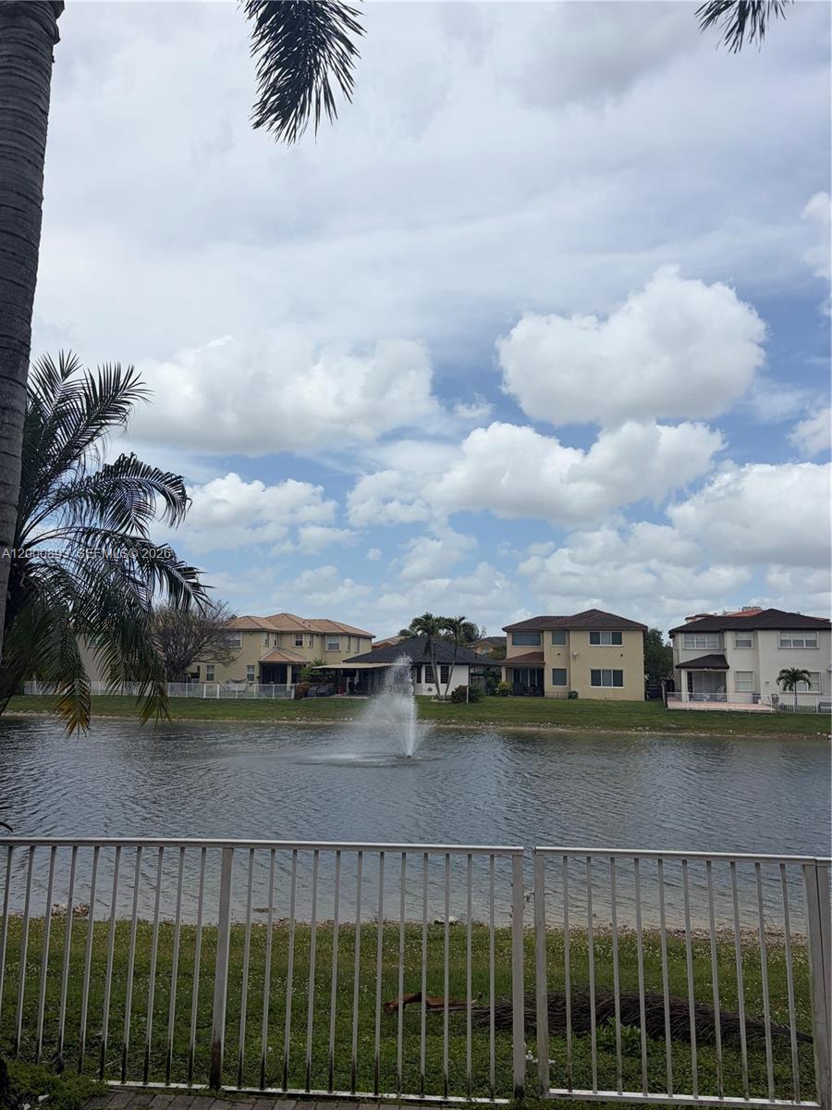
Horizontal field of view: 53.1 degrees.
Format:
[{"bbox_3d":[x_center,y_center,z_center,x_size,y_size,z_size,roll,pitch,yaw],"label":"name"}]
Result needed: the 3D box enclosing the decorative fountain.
[{"bbox_3d":[-0.938,6.225,34.465,2.520,4.200,2.520,1,-8,0],"label":"decorative fountain"}]

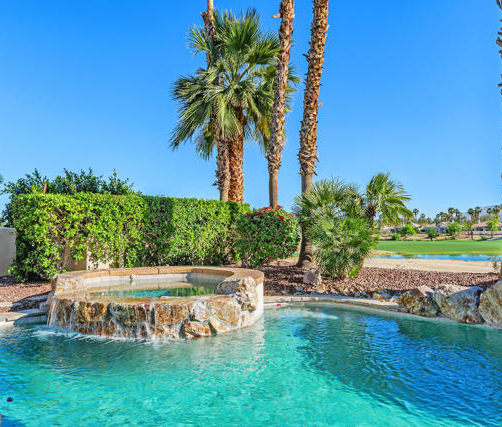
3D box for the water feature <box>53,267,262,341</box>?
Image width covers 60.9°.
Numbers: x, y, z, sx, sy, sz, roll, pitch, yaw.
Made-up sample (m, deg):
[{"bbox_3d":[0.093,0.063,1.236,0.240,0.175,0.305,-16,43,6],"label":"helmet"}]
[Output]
[{"bbox_3d":[-1.580,1.347,7.157,3.550,0.610,3.500,0,-2,5],"label":"water feature"}]

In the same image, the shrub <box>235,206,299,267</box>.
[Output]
[{"bbox_3d":[0.537,0.773,13.881,2.050,2.010,1.950,0,-2,0],"label":"shrub"}]

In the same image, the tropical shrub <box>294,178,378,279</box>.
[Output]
[{"bbox_3d":[2.297,0.373,11.594,2.300,2.650,2.200,0,-2,0],"label":"tropical shrub"}]

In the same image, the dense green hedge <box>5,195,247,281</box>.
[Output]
[{"bbox_3d":[-3.000,0.658,12.585,7.000,2.150,1.600,1,-2,-32],"label":"dense green hedge"}]

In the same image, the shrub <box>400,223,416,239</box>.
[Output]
[{"bbox_3d":[27.508,3.135,74.936,2.800,3.000,2.800,0,-2,0],"label":"shrub"}]

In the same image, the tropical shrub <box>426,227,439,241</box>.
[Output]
[{"bbox_3d":[28.924,3.213,67.929,2.250,2.250,2.250,0,-2,0],"label":"tropical shrub"}]

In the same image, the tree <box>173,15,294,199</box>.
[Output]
[{"bbox_3d":[-0.700,-3.051,17.118,4.700,9.900,4.700,0,-2,0],"label":"tree"}]

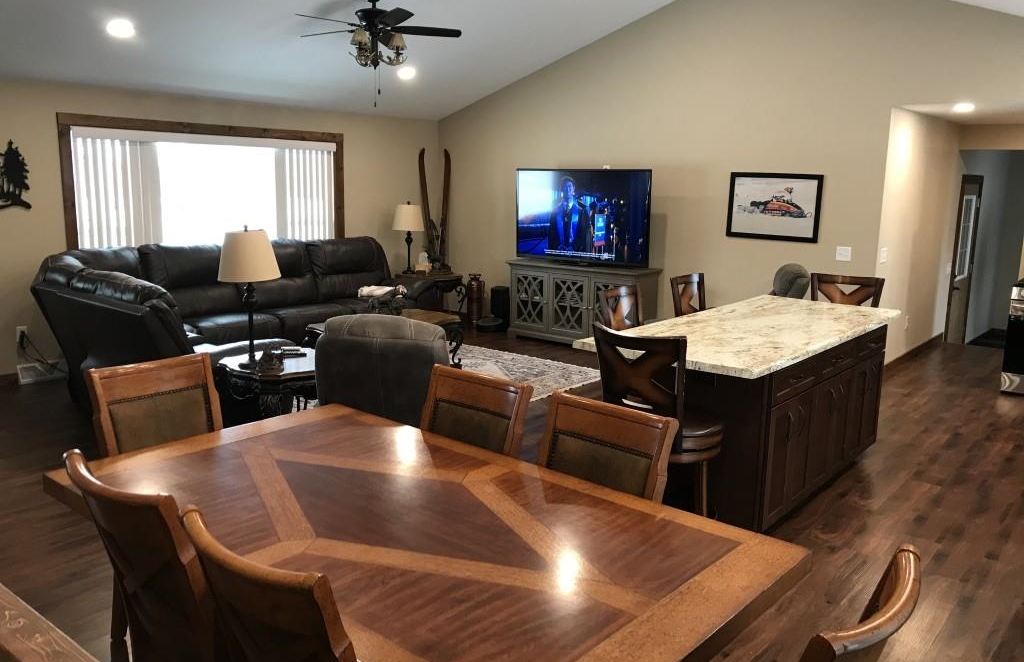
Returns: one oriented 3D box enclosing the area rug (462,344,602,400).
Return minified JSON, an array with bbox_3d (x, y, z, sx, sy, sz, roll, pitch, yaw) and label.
[{"bbox_3d":[-0.905,0.429,7.261,2.440,0.016,3.050,10,14,38],"label":"area rug"}]

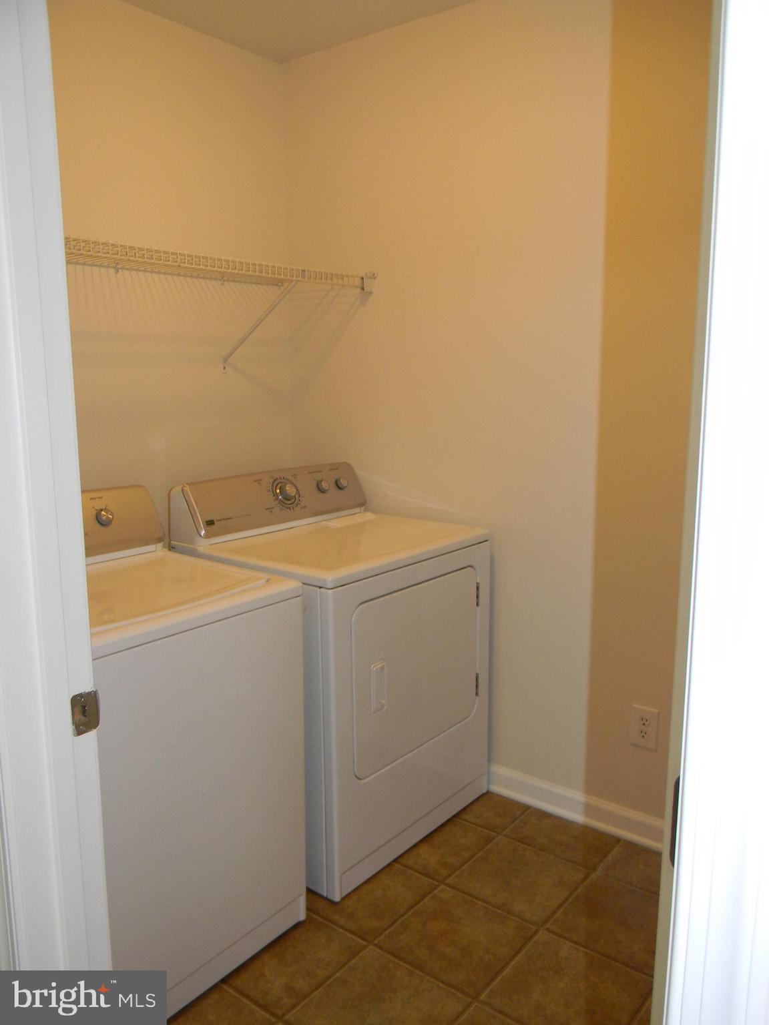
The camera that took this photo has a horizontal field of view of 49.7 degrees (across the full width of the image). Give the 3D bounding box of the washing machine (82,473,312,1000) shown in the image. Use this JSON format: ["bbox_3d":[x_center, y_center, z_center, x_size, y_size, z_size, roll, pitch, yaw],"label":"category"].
[{"bbox_3d":[-0.670,0.537,2.002,0.668,1.085,0.683,8,13,39],"label":"washing machine"}]

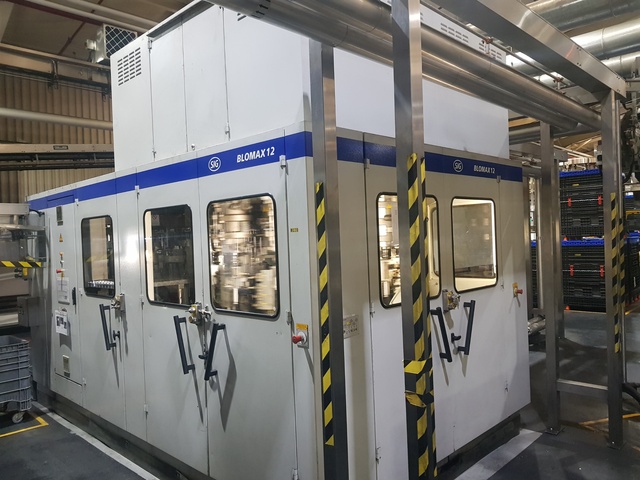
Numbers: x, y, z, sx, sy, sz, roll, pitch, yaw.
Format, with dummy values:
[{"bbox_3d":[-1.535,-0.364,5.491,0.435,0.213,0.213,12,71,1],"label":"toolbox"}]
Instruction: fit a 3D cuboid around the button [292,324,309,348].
[{"bbox_3d":[-0.103,0.453,2.271,0.073,0.104,0.068,-2,1,44],"label":"button"}]

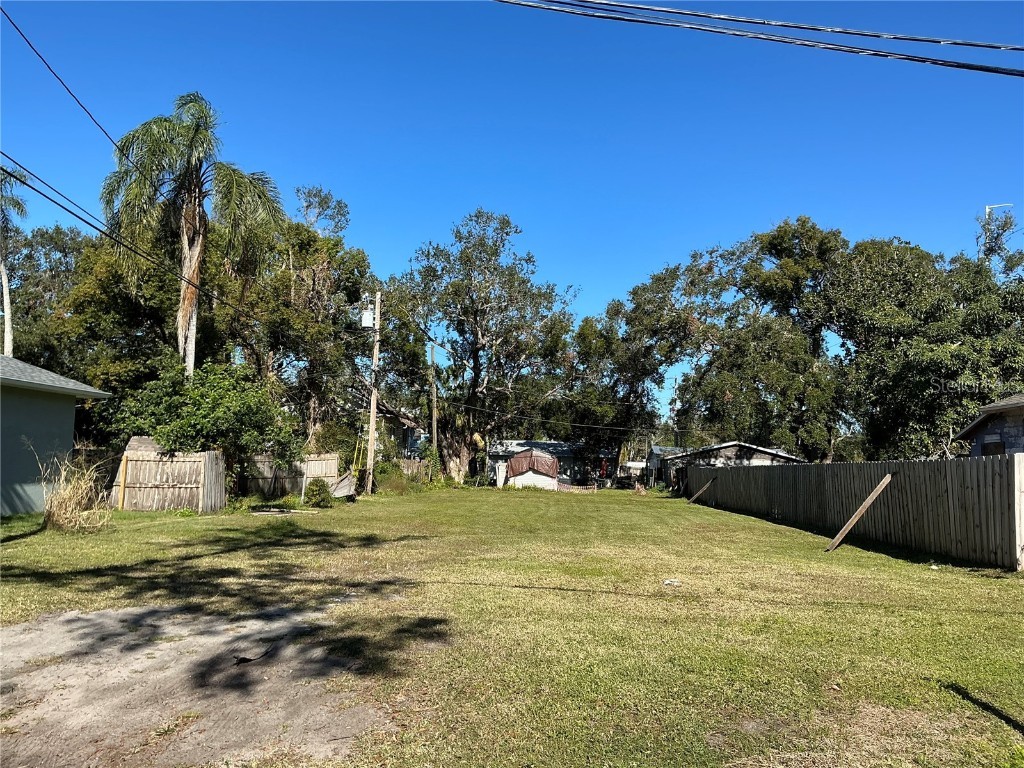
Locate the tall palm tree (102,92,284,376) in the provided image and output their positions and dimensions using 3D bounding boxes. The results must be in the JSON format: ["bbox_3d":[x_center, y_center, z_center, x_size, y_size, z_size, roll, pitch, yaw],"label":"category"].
[{"bbox_3d":[-11.818,-3.119,30.447,6.300,14.900,6.300,1,-6,0],"label":"tall palm tree"}]

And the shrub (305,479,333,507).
[{"bbox_3d":[-6.487,3.673,27.766,0.930,1.020,0.930,1,-6,0],"label":"shrub"}]

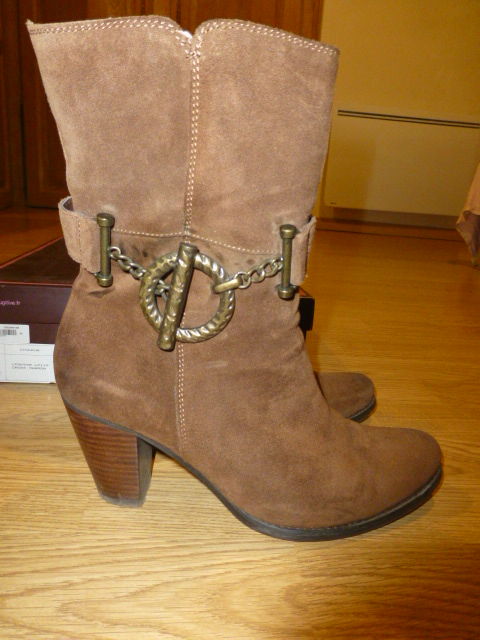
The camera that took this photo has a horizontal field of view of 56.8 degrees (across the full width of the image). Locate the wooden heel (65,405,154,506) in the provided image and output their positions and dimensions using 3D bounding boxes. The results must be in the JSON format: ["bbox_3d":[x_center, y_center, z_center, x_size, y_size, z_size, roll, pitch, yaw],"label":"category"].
[{"bbox_3d":[-0.089,0.083,0.306,0.051,0.066,0.053,3,17,-5],"label":"wooden heel"}]

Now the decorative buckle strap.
[{"bbox_3d":[-0.025,-0.018,0.241,0.115,0.067,0.036,3,17,-5],"label":"decorative buckle strap"}]

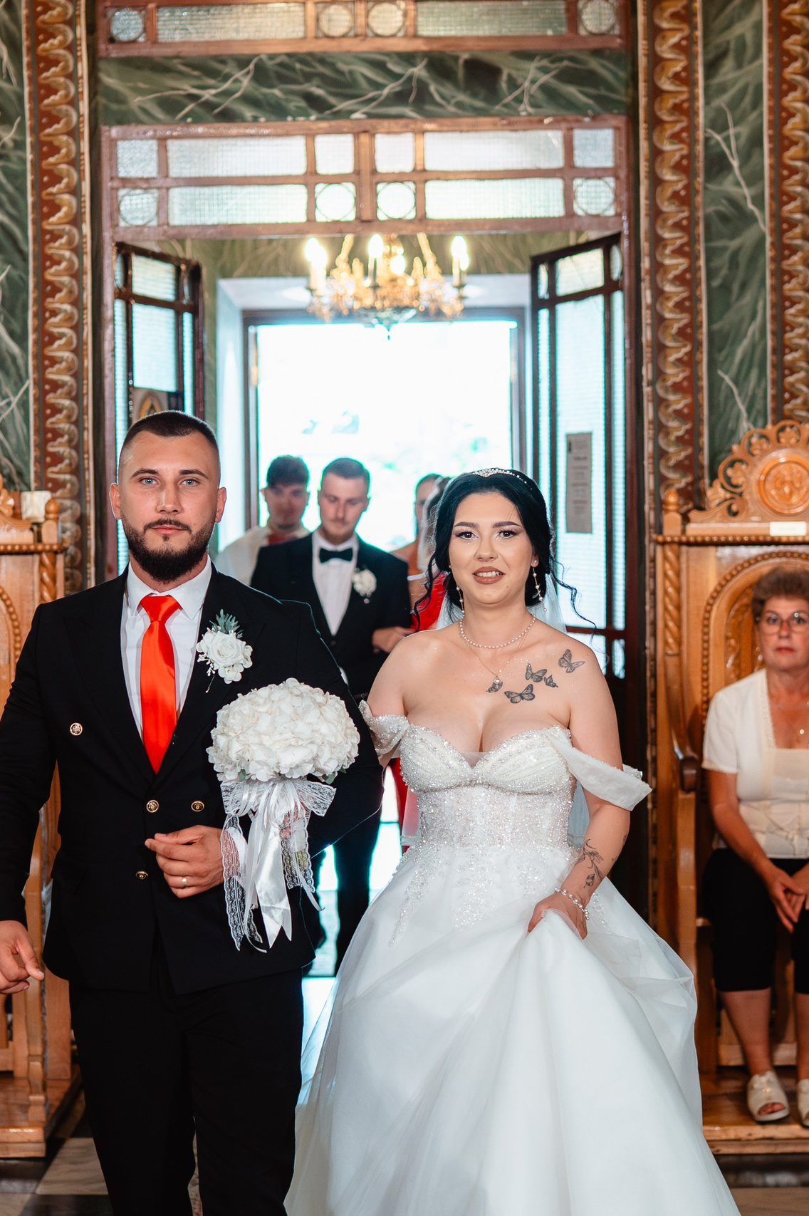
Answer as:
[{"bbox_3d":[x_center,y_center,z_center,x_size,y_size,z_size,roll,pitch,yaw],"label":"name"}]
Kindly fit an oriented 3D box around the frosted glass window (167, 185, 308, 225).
[{"bbox_3d":[-0.464,-1.126,4.955,0.395,0.110,0.040,-1,2,1],"label":"frosted glass window"}]

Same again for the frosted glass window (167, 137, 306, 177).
[{"bbox_3d":[-0.467,-1.259,4.955,0.395,0.108,0.040,-1,2,1],"label":"frosted glass window"}]

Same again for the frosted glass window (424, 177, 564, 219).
[{"bbox_3d":[0.255,-1.141,4.945,0.395,0.110,0.040,-1,2,1],"label":"frosted glass window"}]

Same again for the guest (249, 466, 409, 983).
[{"bbox_3d":[-0.228,0.413,5.500,0.540,1.760,0.400,-1,2,-2],"label":"guest"}]

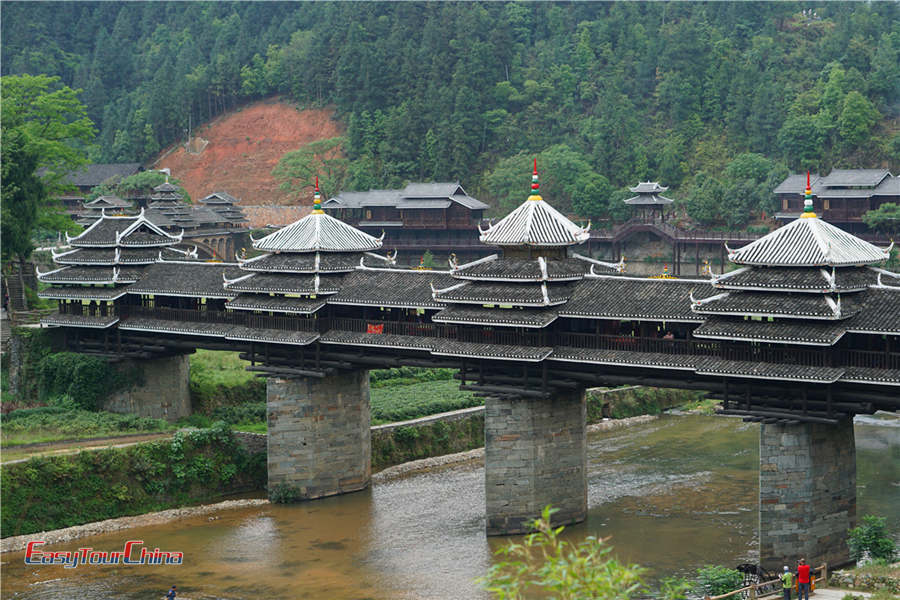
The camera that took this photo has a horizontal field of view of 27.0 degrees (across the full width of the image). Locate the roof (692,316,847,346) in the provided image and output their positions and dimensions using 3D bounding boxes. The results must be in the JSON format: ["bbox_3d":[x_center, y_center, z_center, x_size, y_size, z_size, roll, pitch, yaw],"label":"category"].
[{"bbox_3d":[17.750,1.272,92.615,7.800,1.000,8.600,3,6,42],"label":"roof"}]

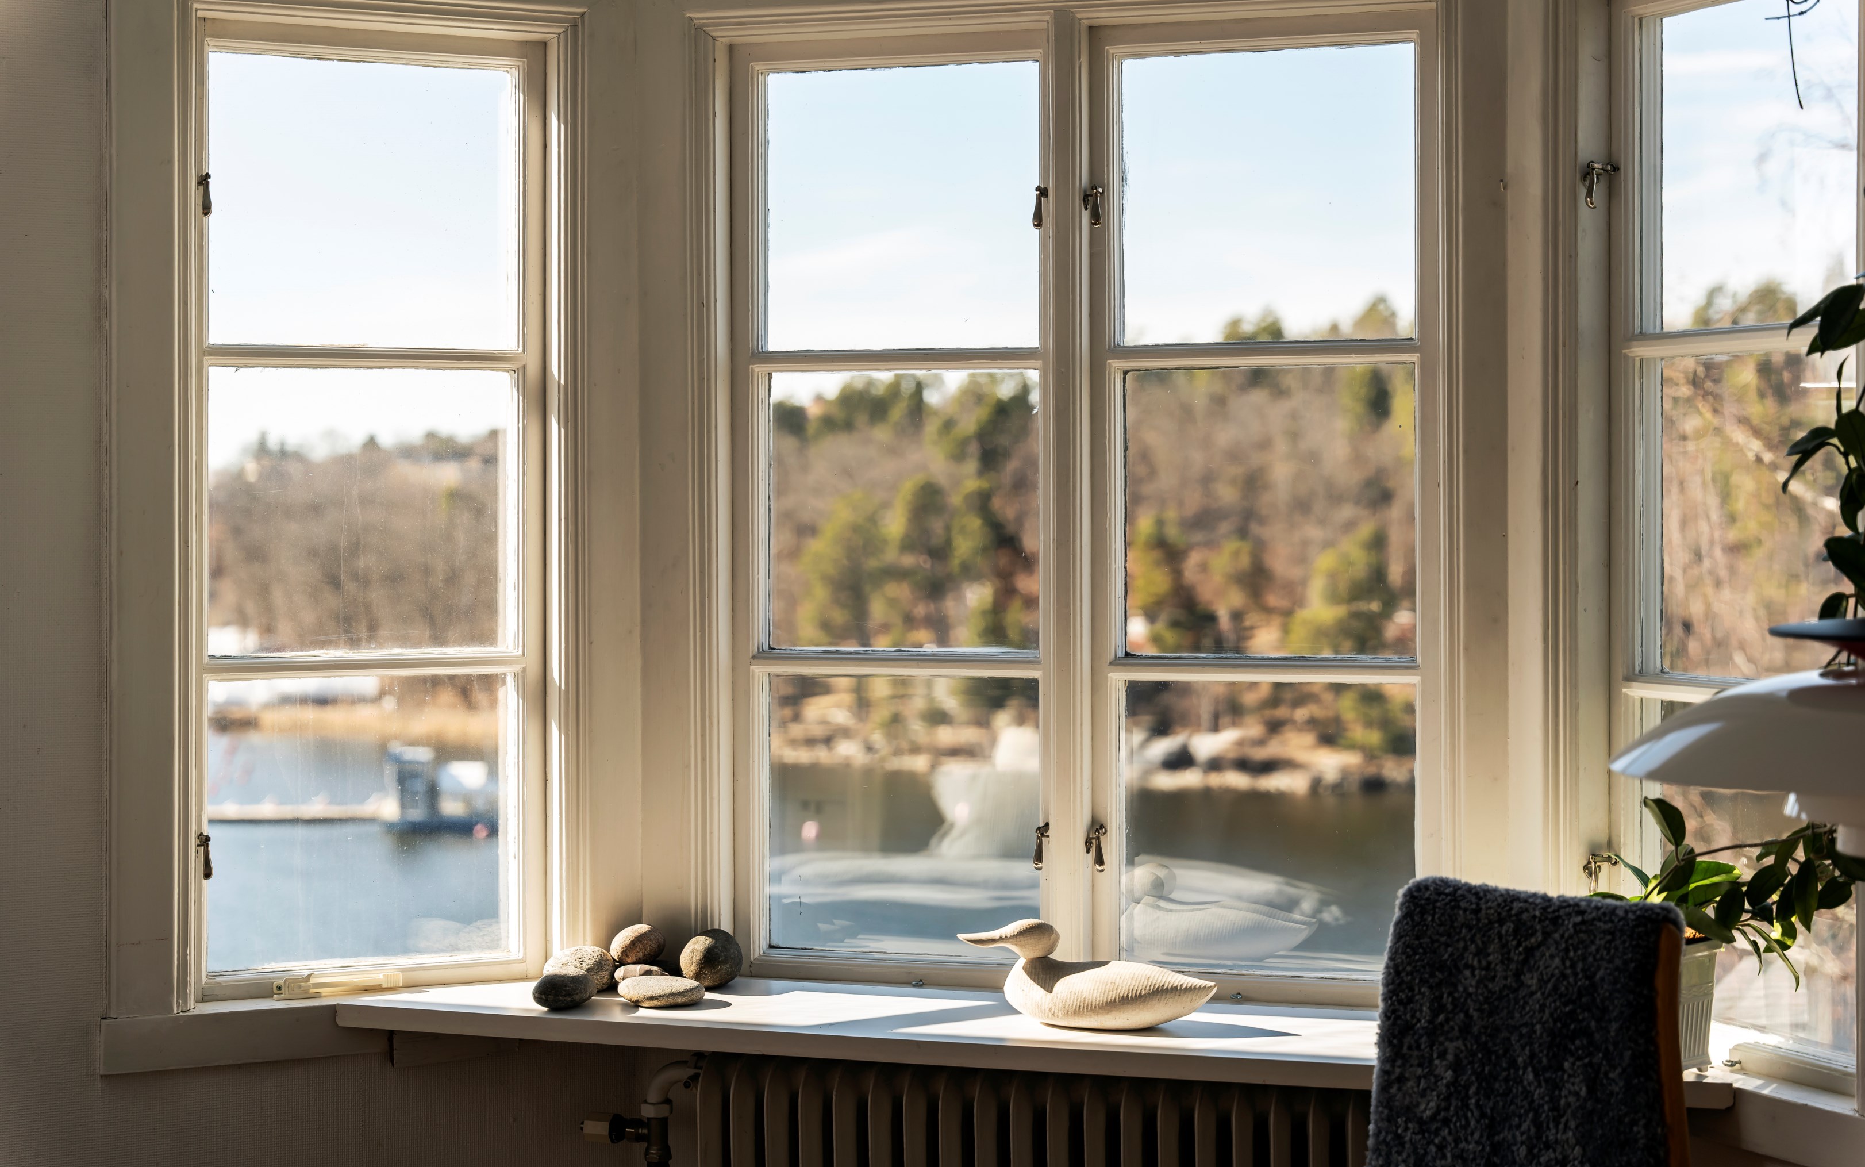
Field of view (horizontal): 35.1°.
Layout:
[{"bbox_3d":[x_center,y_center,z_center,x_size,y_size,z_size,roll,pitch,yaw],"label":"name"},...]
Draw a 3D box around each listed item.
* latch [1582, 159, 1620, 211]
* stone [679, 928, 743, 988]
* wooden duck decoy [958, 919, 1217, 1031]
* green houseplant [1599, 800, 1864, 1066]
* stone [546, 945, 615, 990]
[{"bbox_3d":[0.782,-0.467,3.458,0.035,0.058,0.032,-1,2,-25],"label":"latch"},{"bbox_3d":[-0.287,0.484,3.818,0.081,0.078,0.069,0,1,-4],"label":"stone"},{"bbox_3d":[0.183,0.468,3.536,0.320,0.127,0.115,0,2,17],"label":"wooden duck decoy"},{"bbox_3d":[0.859,0.376,3.191,0.292,0.293,0.250,0,2,15],"label":"green houseplant"},{"bbox_3d":[-0.454,0.494,3.801,0.091,0.060,0.073,0,2,-7],"label":"stone"}]

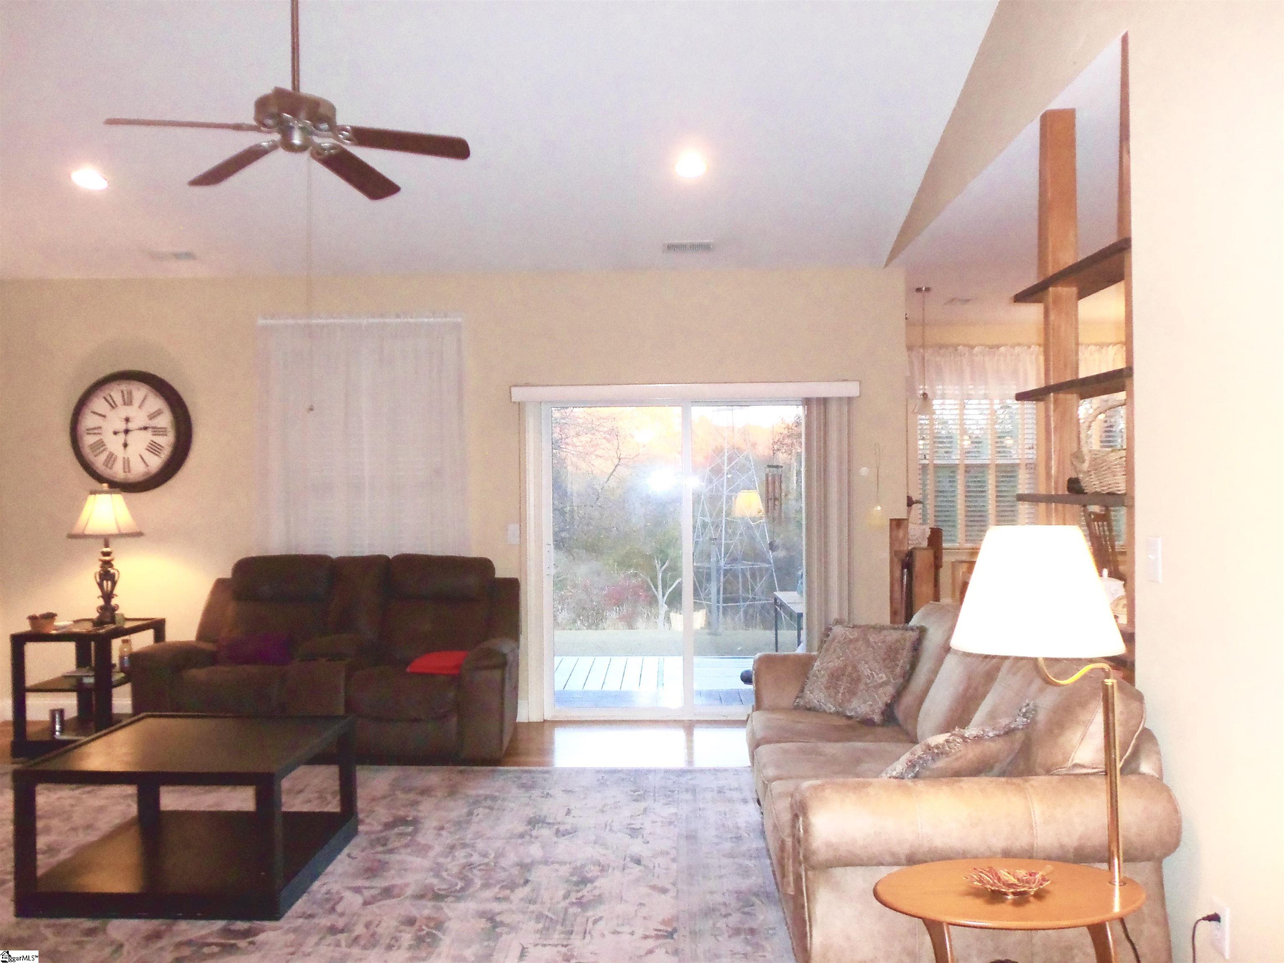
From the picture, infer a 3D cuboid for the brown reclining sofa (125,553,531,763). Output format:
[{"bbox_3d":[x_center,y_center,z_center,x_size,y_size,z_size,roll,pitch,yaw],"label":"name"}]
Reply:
[{"bbox_3d":[-1.747,0.973,6.022,2.000,1.070,0.930,0,0,2],"label":"brown reclining sofa"}]

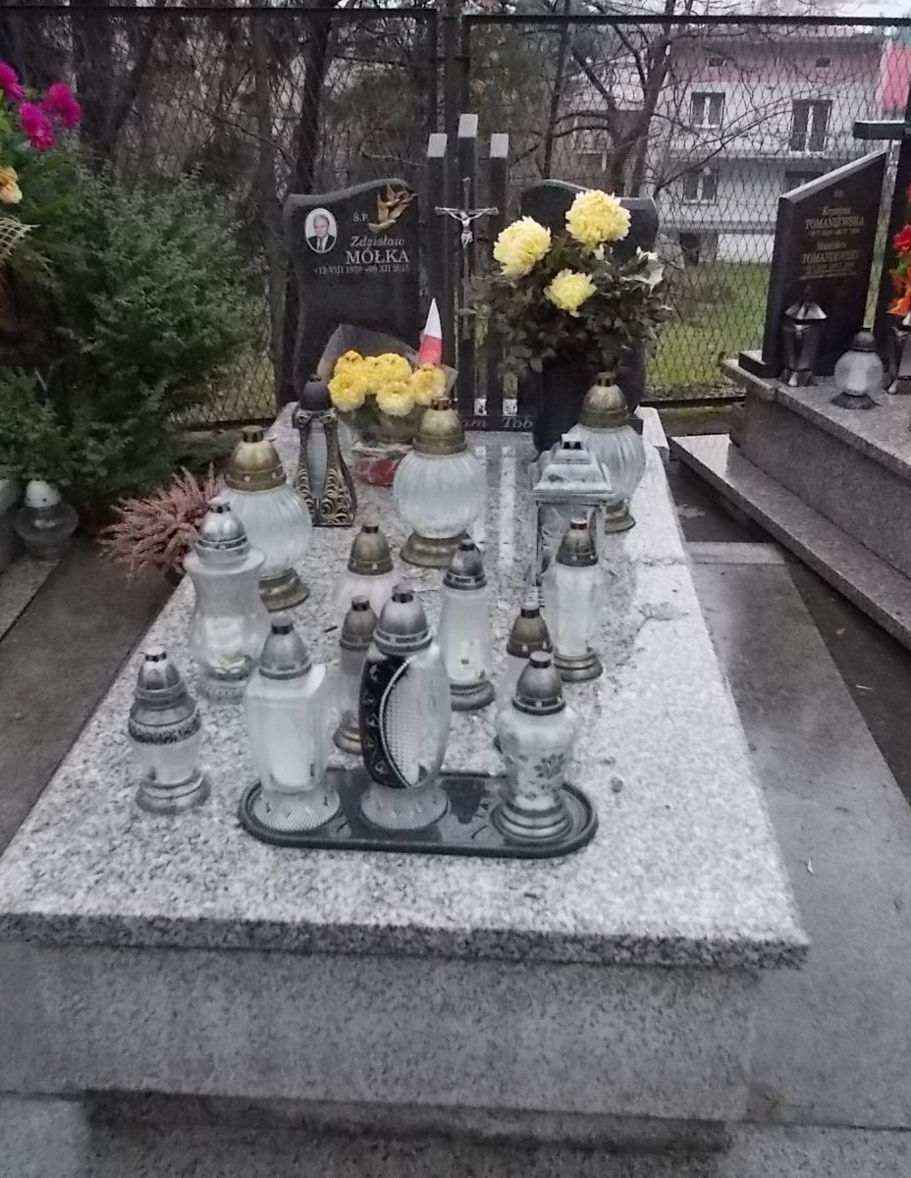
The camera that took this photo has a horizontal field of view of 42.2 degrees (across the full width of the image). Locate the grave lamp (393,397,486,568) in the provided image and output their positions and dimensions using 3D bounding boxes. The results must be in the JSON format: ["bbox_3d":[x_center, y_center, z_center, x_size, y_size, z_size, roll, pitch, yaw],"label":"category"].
[{"bbox_3d":[-0.039,-0.231,2.478,0.197,0.346,0.197,1,25,3],"label":"grave lamp"}]

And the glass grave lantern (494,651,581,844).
[{"bbox_3d":[0.112,0.201,1.571,0.115,0.253,0.115,1,24,3],"label":"glass grave lantern"}]

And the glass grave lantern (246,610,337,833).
[{"bbox_3d":[-0.231,0.177,1.636,0.121,0.302,0.116,0,25,0],"label":"glass grave lantern"}]

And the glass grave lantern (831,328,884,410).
[{"bbox_3d":[1.131,-0.621,3.304,0.137,0.210,0.137,-6,26,-11],"label":"glass grave lantern"}]

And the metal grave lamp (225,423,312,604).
[{"bbox_3d":[-0.376,-0.142,2.251,0.199,0.334,0.199,1,24,3],"label":"metal grave lamp"}]

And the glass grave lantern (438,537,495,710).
[{"bbox_3d":[0.026,0.056,1.927,0.091,0.289,0.091,1,25,3],"label":"glass grave lantern"}]

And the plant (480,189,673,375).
[{"bbox_3d":[0.306,-0.790,3.050,0.485,0.465,0.424,1,25,3],"label":"plant"}]

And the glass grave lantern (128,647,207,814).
[{"bbox_3d":[-0.382,0.179,1.567,0.103,0.212,0.103,1,25,3],"label":"glass grave lantern"}]

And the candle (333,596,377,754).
[{"bbox_3d":[-0.146,0.126,1.826,0.091,0.250,0.091,1,25,3],"label":"candle"}]

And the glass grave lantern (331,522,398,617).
[{"bbox_3d":[-0.128,0.023,1.842,0.119,0.259,0.119,1,25,3],"label":"glass grave lantern"}]

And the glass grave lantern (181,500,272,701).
[{"bbox_3d":[-0.350,0.010,1.818,0.129,0.306,0.129,1,25,3],"label":"glass grave lantern"}]

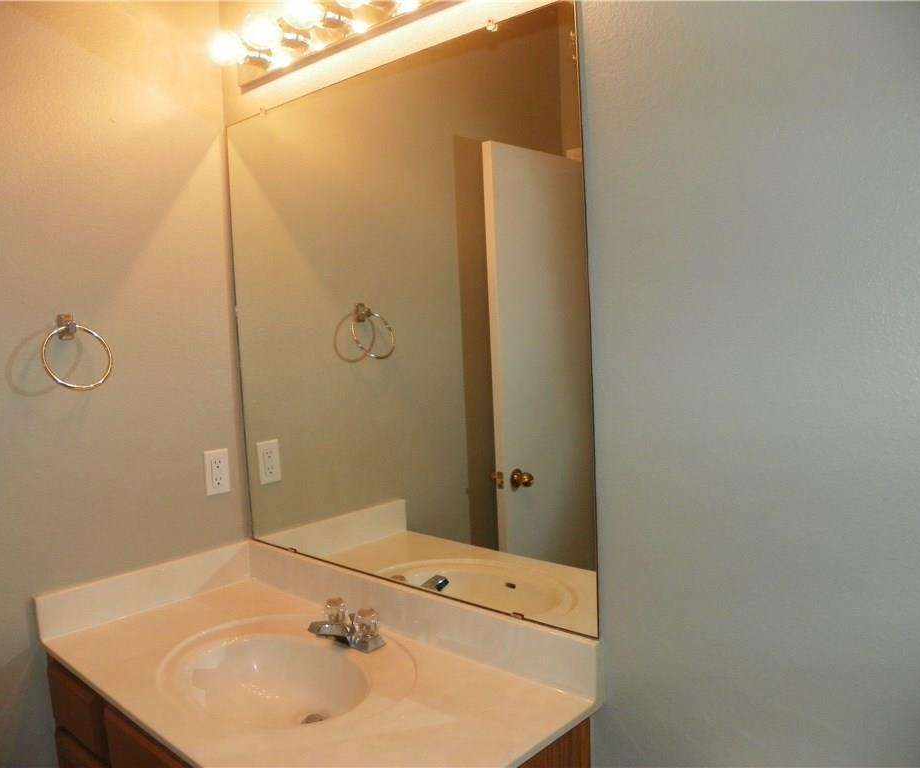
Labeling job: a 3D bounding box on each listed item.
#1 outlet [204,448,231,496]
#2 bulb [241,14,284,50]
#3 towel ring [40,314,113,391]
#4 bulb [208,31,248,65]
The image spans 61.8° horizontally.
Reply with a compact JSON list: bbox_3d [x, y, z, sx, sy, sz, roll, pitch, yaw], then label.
[{"bbox_3d":[-0.632,0.230,2.008,0.007,0.114,0.070,2,6,43],"label":"outlet"},{"bbox_3d":[-0.424,-0.767,1.679,0.080,0.080,0.100,2,6,43],"label":"bulb"},{"bbox_3d":[-0.852,-0.070,1.700,0.092,0.168,0.150,2,6,43],"label":"towel ring"},{"bbox_3d":[-0.535,-0.774,1.782,0.080,0.080,0.100,2,6,43],"label":"bulb"}]

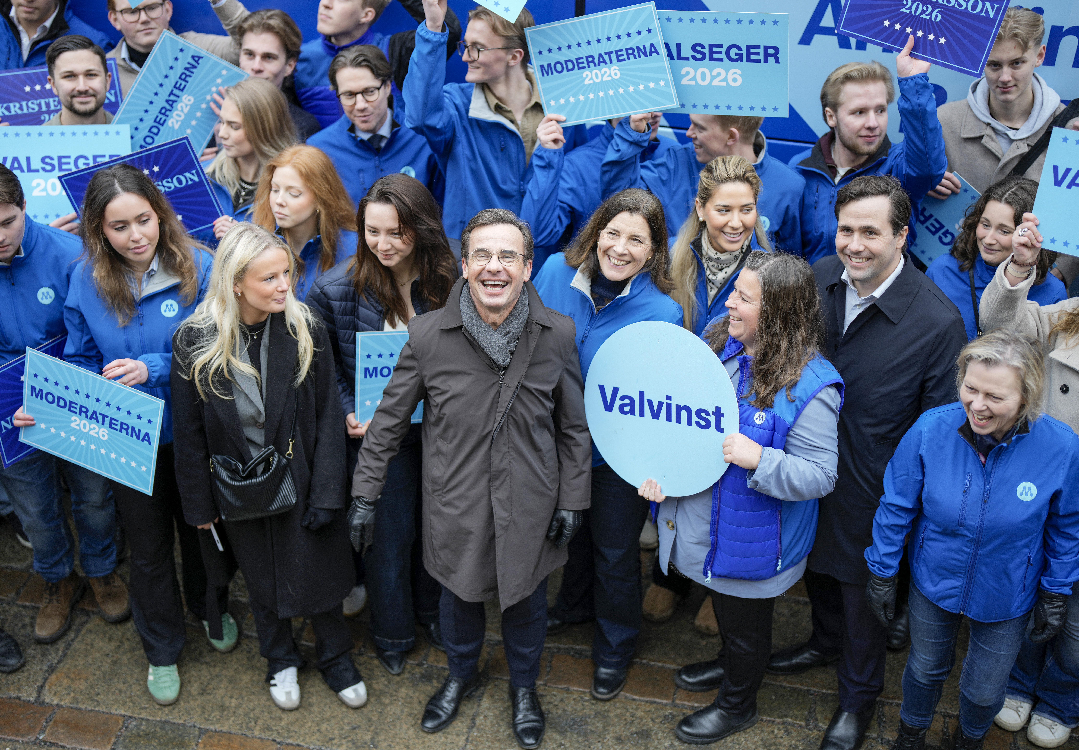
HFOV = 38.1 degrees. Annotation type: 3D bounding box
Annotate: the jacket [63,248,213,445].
[{"bbox_3d":[-1.130,-0.041,4.510,0.500,0.630,0.400,-4,32,-7],"label":"jacket"}]

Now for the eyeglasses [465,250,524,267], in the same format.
[{"bbox_3d":[-0.109,-0.293,3.880,0.140,0.044,0.135,2,5,2],"label":"eyeglasses"}]

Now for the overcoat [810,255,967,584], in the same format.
[{"bbox_3d":[0.959,0.129,4.508,0.570,1.020,0.400,14,35,21],"label":"overcoat"}]

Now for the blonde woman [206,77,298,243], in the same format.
[{"bbox_3d":[-0.907,-0.149,5.094,0.480,1.710,0.360,20,40,26],"label":"blonde woman"}]

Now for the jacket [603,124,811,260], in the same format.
[{"bbox_3d":[0.565,-0.456,5.041,0.660,0.840,0.460,7,33,10],"label":"jacket"}]

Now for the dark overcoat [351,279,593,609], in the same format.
[{"bbox_3d":[-0.177,0.228,4.388,0.700,1.000,0.400,-1,32,-3],"label":"dark overcoat"}]

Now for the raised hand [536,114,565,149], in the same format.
[{"bbox_3d":[0.034,-0.687,4.412,0.085,0.105,0.085,0,35,0],"label":"raised hand"}]

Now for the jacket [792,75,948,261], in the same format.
[{"bbox_3d":[0.911,-0.433,4.612,0.550,1.000,0.380,9,36,12],"label":"jacket"}]

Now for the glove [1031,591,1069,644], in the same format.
[{"bbox_3d":[1.413,0.655,4.362,0.110,0.210,0.100,-5,32,-8],"label":"glove"}]

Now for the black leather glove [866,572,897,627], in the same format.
[{"bbox_3d":[0.969,0.615,4.363,0.100,0.210,0.090,14,35,21],"label":"black leather glove"}]

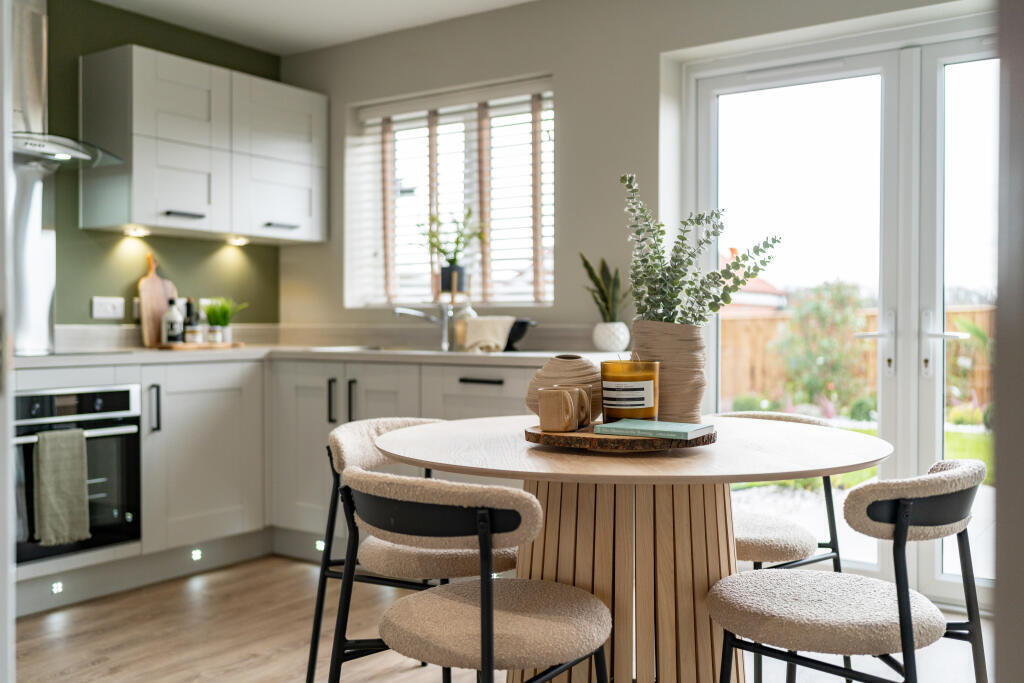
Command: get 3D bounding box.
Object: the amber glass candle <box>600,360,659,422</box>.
[{"bbox_3d":[0.273,0.119,2.300,0.132,0.143,0.132,0,1,10],"label":"amber glass candle"}]

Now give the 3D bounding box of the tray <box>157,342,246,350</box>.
[{"bbox_3d":[-1.372,0.022,4.432,0.270,0.022,0.380,1,1,35],"label":"tray"}]

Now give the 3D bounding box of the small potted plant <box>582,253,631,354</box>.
[{"bbox_3d":[0.367,-0.153,3.865,0.200,0.385,0.180,0,1,5],"label":"small potted plant"}]

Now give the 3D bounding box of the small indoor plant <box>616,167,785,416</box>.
[{"bbox_3d":[0.456,-0.092,2.410,0.385,0.630,0.300,0,1,0],"label":"small indoor plant"}]

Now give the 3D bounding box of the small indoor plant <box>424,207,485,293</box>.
[{"bbox_3d":[-0.259,-0.409,4.480,0.270,0.390,0.230,0,1,-3],"label":"small indoor plant"}]

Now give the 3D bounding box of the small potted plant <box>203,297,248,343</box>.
[{"bbox_3d":[-1.308,-0.096,4.560,0.190,0.215,0.160,0,1,-16],"label":"small potted plant"}]

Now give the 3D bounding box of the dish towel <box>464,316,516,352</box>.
[{"bbox_3d":[-0.087,-0.029,4.022,0.185,0.145,0.110,1,1,35],"label":"dish towel"}]

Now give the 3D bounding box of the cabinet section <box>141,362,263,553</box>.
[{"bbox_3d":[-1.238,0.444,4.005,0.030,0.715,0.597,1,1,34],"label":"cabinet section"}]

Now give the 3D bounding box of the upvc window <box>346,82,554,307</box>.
[{"bbox_3d":[-0.239,-0.641,4.572,1.170,0.925,0.065,1,1,34],"label":"upvc window"}]

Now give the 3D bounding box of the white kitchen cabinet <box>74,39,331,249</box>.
[{"bbox_3d":[-1.362,-0.838,4.541,0.363,0.720,1.080,1,1,35],"label":"white kitchen cabinet"}]

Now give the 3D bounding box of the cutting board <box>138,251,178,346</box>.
[{"bbox_3d":[-1.577,-0.184,4.470,0.024,0.435,0.205,-11,-6,35],"label":"cutting board"}]

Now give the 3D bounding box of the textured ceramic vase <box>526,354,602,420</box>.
[{"bbox_3d":[0.123,0.105,2.210,0.187,0.145,0.187,0,1,3],"label":"textured ceramic vase"}]

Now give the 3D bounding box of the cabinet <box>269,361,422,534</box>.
[{"bbox_3d":[-0.523,0.438,4.258,0.825,0.720,0.580,1,1,34],"label":"cabinet"}]

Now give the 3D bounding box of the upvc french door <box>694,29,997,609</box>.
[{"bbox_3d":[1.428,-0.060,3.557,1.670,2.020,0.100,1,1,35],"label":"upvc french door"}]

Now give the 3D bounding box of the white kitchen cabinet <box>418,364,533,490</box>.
[{"bbox_3d":[0.067,0.443,3.860,0.600,0.720,0.580,1,1,34],"label":"white kitchen cabinet"}]

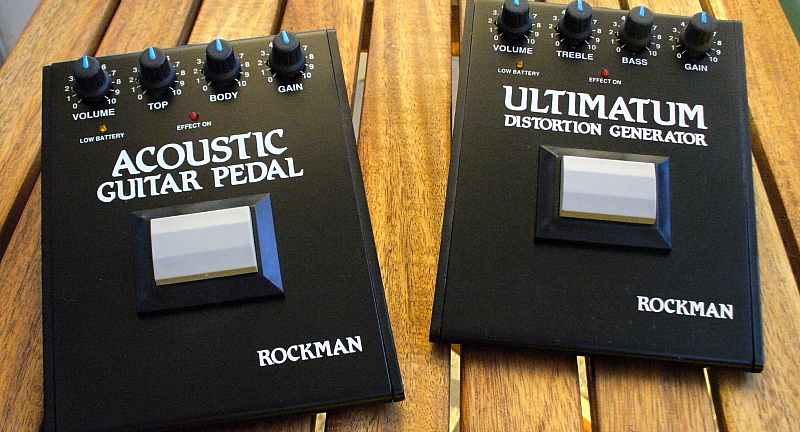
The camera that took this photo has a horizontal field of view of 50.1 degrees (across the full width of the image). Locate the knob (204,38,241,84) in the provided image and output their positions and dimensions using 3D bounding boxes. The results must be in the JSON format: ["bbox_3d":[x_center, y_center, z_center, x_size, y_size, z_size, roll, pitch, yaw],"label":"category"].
[{"bbox_3d":[-0.081,-0.071,0.387,0.017,0.016,0.017,-8,67,-8],"label":"knob"}]

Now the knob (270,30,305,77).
[{"bbox_3d":[-0.052,-0.075,0.391,0.017,0.016,0.017,-8,67,-8],"label":"knob"}]

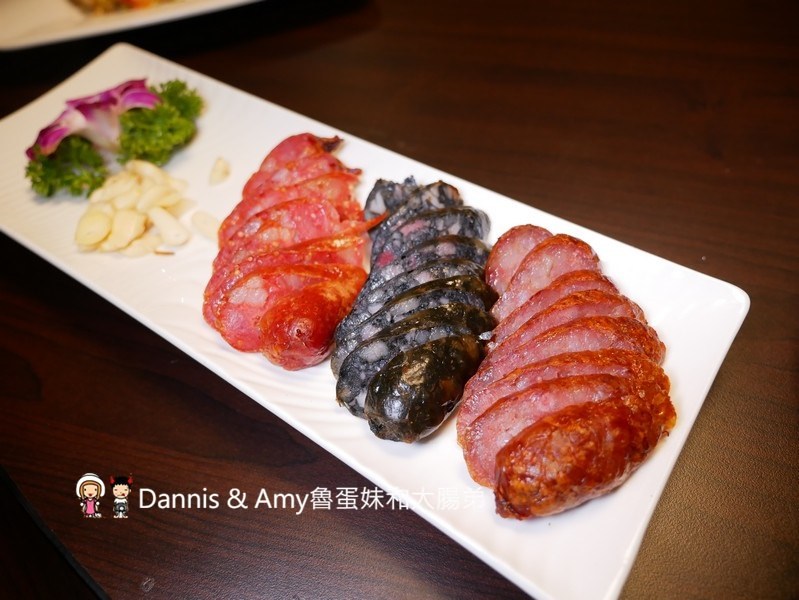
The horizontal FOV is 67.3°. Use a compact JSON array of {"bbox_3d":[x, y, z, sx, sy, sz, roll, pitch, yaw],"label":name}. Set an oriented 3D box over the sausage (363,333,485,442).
[{"bbox_3d":[0.009,0.028,0.193,0.048,0.017,0.027,-38,88,-18],"label":"sausage"}]

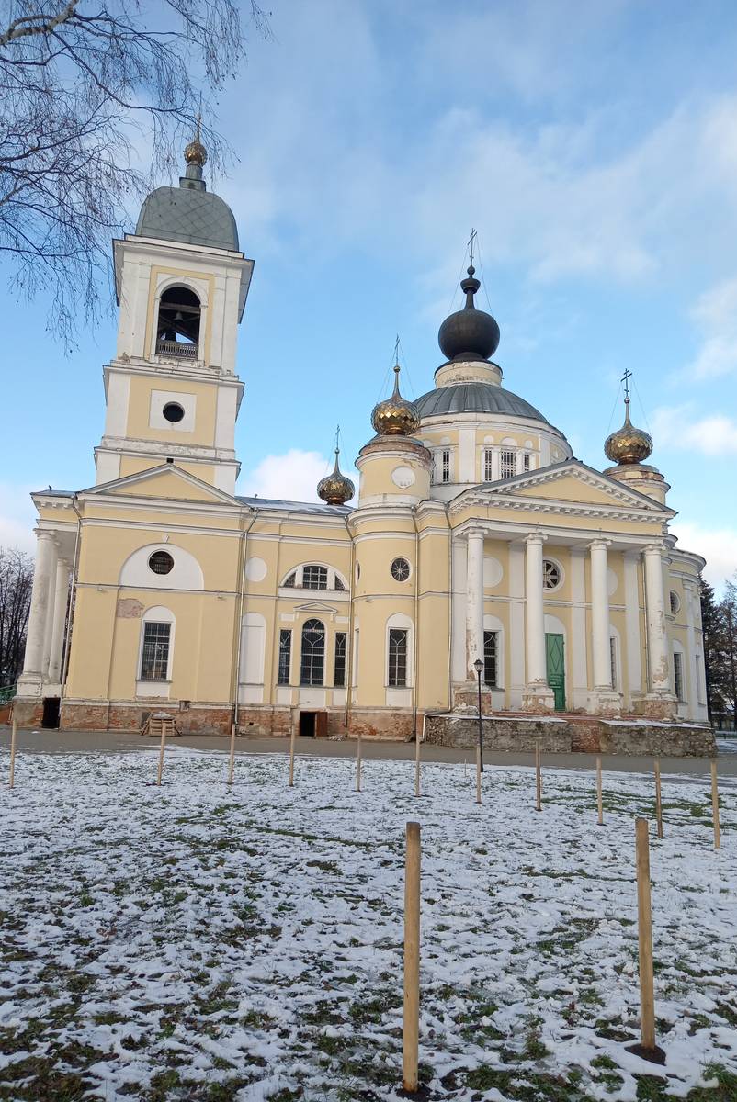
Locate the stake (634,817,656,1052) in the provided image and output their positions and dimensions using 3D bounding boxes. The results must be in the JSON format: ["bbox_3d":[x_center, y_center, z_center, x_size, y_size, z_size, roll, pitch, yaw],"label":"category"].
[{"bbox_3d":[1.372,1.879,3.946,0.063,1.056,0.063,2,-11,0],"label":"stake"}]

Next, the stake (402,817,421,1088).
[{"bbox_3d":[0.188,1.725,3.420,0.063,1.067,0.063,2,-11,0],"label":"stake"}]

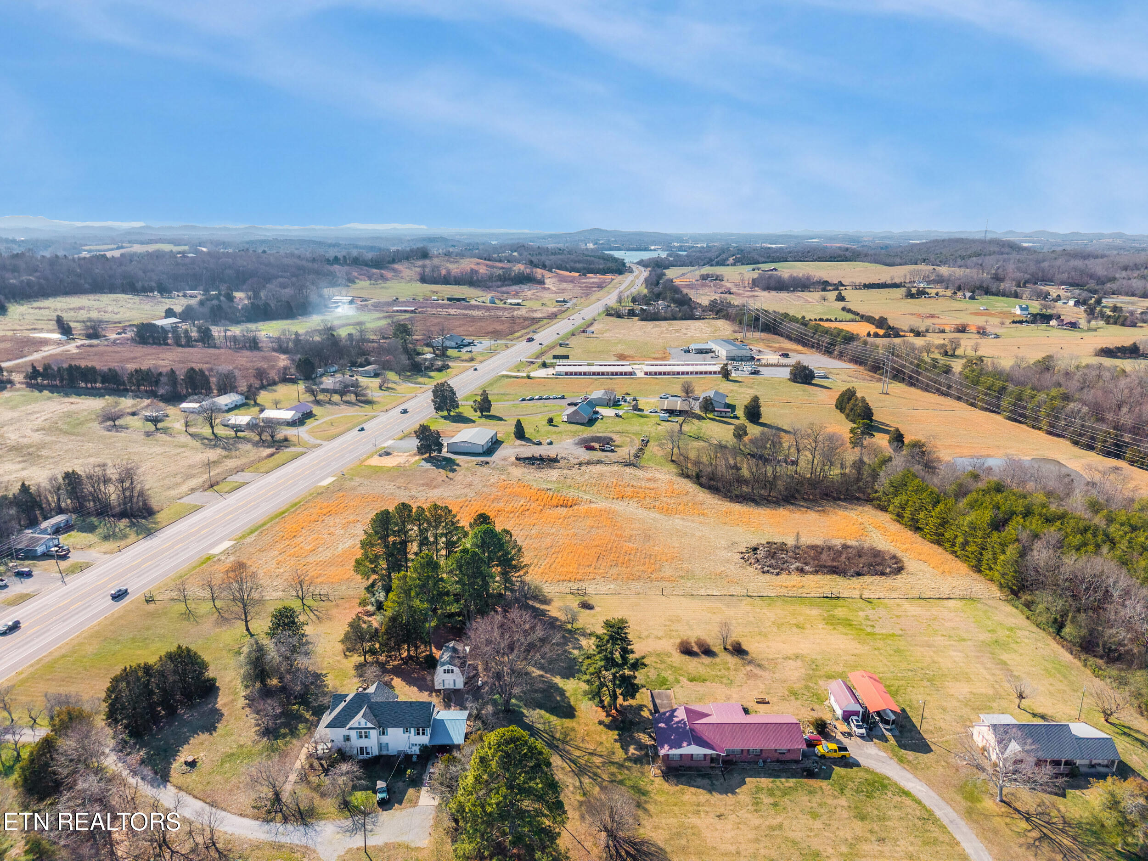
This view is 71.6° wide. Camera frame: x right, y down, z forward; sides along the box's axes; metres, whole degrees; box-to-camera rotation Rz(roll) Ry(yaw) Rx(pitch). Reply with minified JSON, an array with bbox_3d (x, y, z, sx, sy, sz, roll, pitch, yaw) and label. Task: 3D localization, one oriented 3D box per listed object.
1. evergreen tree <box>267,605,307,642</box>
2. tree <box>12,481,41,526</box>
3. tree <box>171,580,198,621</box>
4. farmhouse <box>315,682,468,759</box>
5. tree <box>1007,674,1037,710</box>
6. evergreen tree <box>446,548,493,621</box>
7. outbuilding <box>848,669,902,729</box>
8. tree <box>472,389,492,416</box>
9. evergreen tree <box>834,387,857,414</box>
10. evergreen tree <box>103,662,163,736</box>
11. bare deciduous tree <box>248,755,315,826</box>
[{"bbox_3d":[-64.010,43.177,176.083,8.400,9.600,8.400,0,14,0],"label":"evergreen tree"},{"bbox_3d":[-165.945,22.067,241.778,7.500,13.600,7.500,0,14,0],"label":"tree"},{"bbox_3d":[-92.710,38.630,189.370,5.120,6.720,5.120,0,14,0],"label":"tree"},{"bbox_3d":[-31.600,50.370,139.500,26.000,8.700,11.600,0,14,0],"label":"farmhouse"},{"bbox_3d":[86.113,50.333,153.089,5.800,6.900,5.800,0,14,0],"label":"tree"},{"bbox_3d":[-22.983,35.055,177.526,10.280,19.000,10.280,0,14,0],"label":"evergreen tree"},{"bbox_3d":[56.100,50.300,149.070,5.450,4.200,12.800,0,14,1],"label":"outbuilding"},{"bbox_3d":[-45.069,-13.511,390.502,9.620,13.100,9.620,0,14,0],"label":"tree"},{"bbox_3d":[136.421,-15.265,396.034,11.500,13.000,11.500,0,14,0],"label":"evergreen tree"},{"bbox_3d":[-79.519,47.751,143.034,9.300,11.800,9.300,0,14,0],"label":"evergreen tree"},{"bbox_3d":[-45.428,54.320,122.638,9.300,8.200,9.300,0,14,0],"label":"bare deciduous tree"}]

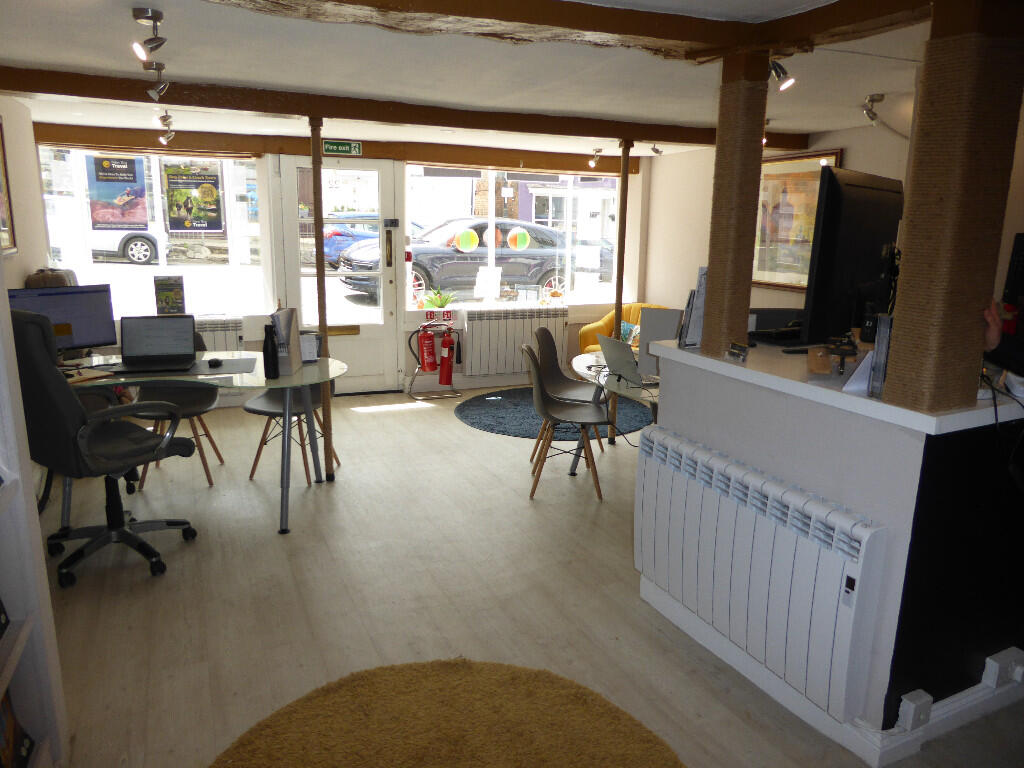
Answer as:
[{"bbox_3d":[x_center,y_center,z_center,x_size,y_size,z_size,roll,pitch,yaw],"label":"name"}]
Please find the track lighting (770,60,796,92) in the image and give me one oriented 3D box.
[{"bbox_3d":[1.101,-1.264,2.900,0.110,0.140,0.110,-2,13,-12],"label":"track lighting"}]

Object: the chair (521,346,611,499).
[{"bbox_3d":[0.309,0.195,4.006,0.510,0.820,0.465,2,13,3],"label":"chair"}]

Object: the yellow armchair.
[{"bbox_3d":[1.074,-0.318,6.553,0.740,0.780,0.720,9,15,33],"label":"yellow armchair"}]

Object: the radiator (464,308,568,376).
[{"bbox_3d":[0.030,-0.390,6.321,0.969,0.591,0.100,-4,14,-19],"label":"radiator"}]

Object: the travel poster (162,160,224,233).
[{"bbox_3d":[-2.578,-1.517,5.774,0.400,0.540,0.020,-5,14,-23],"label":"travel poster"}]

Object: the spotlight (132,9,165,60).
[{"bbox_3d":[-1.150,-1.103,2.250,0.105,0.135,0.085,-12,18,-44],"label":"spotlight"}]

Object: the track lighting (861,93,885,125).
[{"bbox_3d":[1.953,-1.482,3.820,0.110,0.160,0.110,-3,13,-18],"label":"track lighting"}]

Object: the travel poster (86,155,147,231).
[{"bbox_3d":[-3.087,-1.499,5.556,0.400,0.570,0.020,-5,14,-23],"label":"travel poster"}]

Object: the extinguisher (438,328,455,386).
[{"bbox_3d":[-0.572,-0.227,6.342,0.140,0.500,0.140,-2,13,-11],"label":"extinguisher"}]

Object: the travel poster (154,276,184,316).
[{"bbox_3d":[-2.661,-0.691,5.511,0.205,0.300,0.030,-2,13,-12],"label":"travel poster"}]

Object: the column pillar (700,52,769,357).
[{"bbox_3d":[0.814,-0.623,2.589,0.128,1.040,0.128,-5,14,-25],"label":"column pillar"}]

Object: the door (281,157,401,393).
[{"bbox_3d":[-1.414,-0.850,5.885,0.898,1.949,0.060,-4,14,-19],"label":"door"}]

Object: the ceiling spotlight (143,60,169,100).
[{"bbox_3d":[-1.521,-1.288,3.035,0.085,0.140,0.100,12,17,39],"label":"ceiling spotlight"}]

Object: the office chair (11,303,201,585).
[{"bbox_3d":[-1.783,0.233,3.099,0.660,1.130,0.700,10,16,37],"label":"office chair"}]

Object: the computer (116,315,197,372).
[{"bbox_3d":[-1.835,-0.219,3.654,0.360,0.251,0.273,-4,14,-20],"label":"computer"}]

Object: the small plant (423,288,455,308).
[{"bbox_3d":[-0.633,-0.747,6.188,0.260,0.170,0.260,-4,14,-19],"label":"small plant"}]

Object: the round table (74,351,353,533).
[{"bbox_3d":[-1.624,0.270,3.844,1.480,0.730,0.980,1,12,0],"label":"round table"}]

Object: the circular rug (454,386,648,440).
[{"bbox_3d":[0.337,0.210,5.883,1.660,0.020,1.660,1,12,0],"label":"circular rug"}]

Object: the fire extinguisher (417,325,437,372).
[{"bbox_3d":[-0.716,-0.301,6.014,0.160,0.410,0.170,-7,13,-10],"label":"fire extinguisher"}]

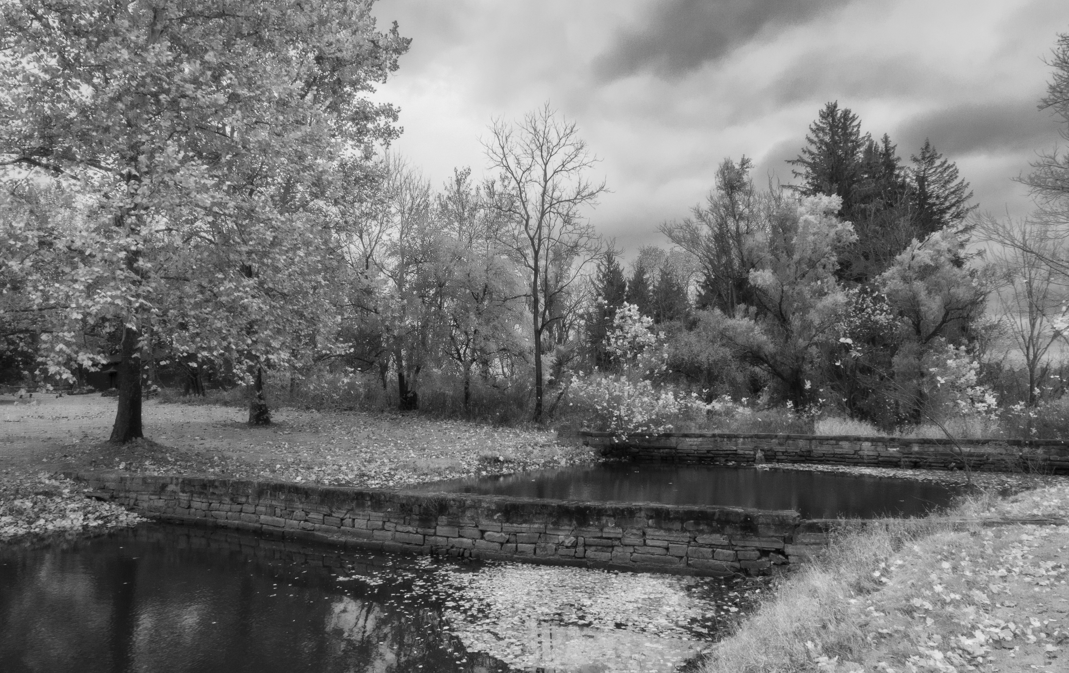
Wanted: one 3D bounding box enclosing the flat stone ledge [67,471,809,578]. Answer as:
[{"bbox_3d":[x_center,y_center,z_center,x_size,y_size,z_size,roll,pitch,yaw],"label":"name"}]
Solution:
[{"bbox_3d":[-2.646,3.041,12.076,13.514,0.950,0.800,-1,-4,18],"label":"flat stone ledge"}]

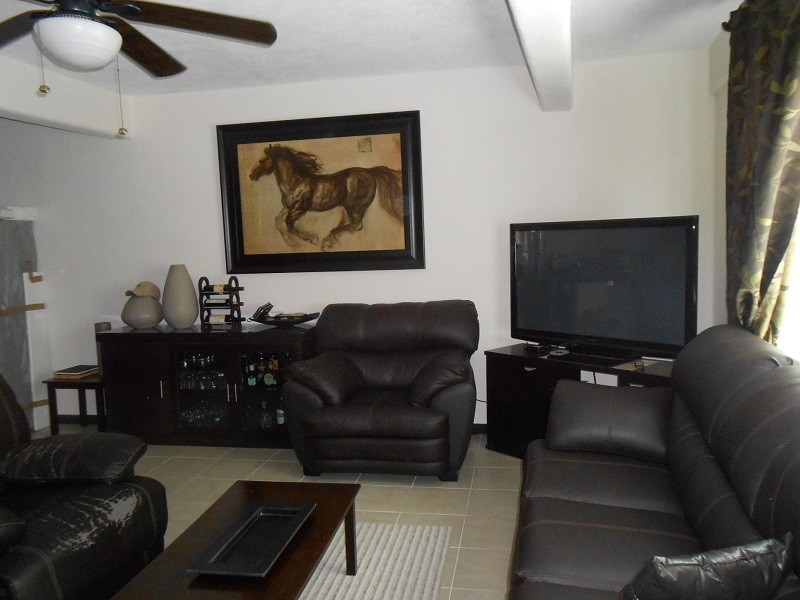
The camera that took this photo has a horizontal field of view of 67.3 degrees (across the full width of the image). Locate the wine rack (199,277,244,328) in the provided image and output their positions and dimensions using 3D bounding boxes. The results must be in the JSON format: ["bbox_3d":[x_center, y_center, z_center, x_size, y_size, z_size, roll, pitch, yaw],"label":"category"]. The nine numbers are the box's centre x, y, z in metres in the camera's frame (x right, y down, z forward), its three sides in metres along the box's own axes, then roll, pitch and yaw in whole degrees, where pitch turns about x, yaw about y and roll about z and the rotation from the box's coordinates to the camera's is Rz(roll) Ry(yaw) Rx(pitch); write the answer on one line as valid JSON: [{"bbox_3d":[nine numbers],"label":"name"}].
[{"bbox_3d":[-1.269,0.026,4.254,0.256,0.386,0.112,-1,4,11],"label":"wine rack"}]

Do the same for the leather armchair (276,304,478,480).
[{"bbox_3d":[-0.072,0.532,3.890,1.181,0.990,0.871,-1,4,11],"label":"leather armchair"}]

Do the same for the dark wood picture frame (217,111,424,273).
[{"bbox_3d":[-0.585,-0.758,4.370,1.527,1.105,0.040,-1,4,11],"label":"dark wood picture frame"}]

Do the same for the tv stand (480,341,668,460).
[{"bbox_3d":[1.195,0.683,3.618,0.409,0.653,1.412,-6,6,-41],"label":"tv stand"}]

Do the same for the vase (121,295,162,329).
[{"bbox_3d":[-1.960,0.072,4.575,0.301,0.287,0.297,-1,4,11],"label":"vase"}]

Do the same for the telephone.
[{"bbox_3d":[-1.005,0.095,4.346,0.139,0.132,0.079,-3,5,-14],"label":"telephone"}]

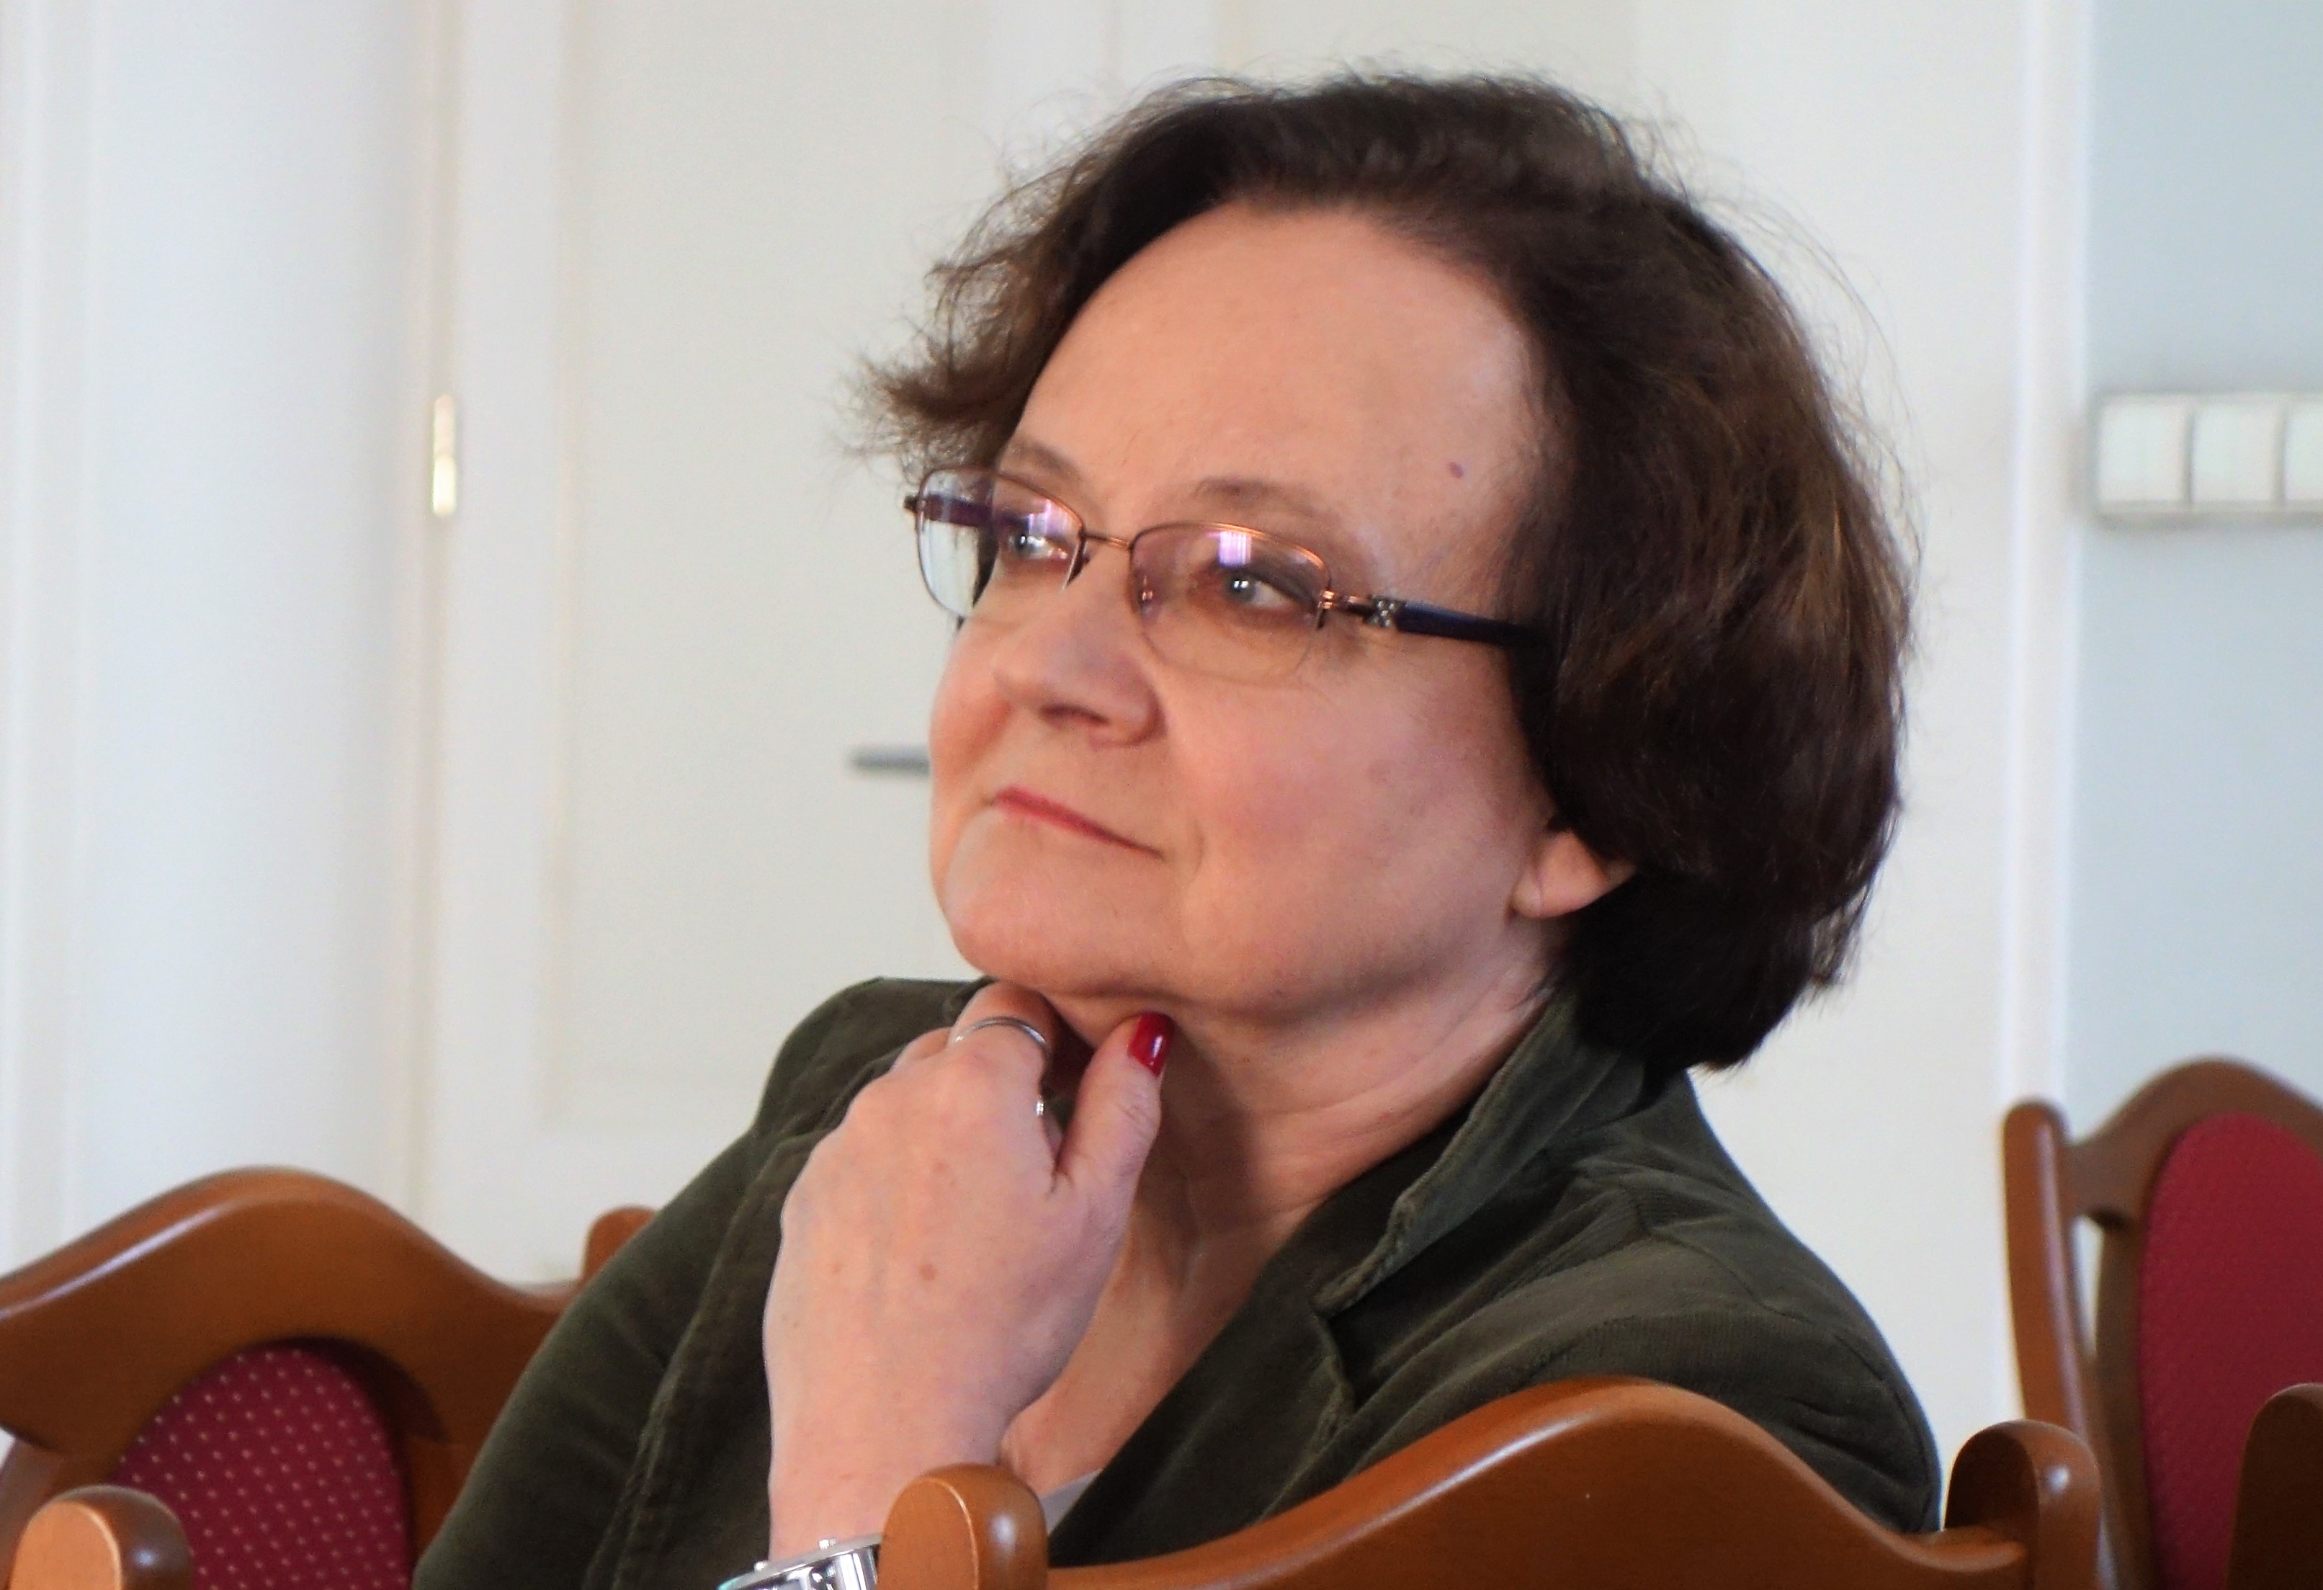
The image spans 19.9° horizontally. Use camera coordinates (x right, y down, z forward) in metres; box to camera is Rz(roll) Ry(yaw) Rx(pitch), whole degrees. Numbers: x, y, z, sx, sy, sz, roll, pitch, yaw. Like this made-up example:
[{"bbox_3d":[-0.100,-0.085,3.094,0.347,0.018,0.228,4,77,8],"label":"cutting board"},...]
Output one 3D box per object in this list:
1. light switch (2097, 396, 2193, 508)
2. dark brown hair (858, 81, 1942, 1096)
[{"bbox_3d":[0.660,-0.230,4.450,0.071,0.076,0.015,1,0,32],"label":"light switch"},{"bbox_3d":[0.058,-0.056,1.660,0.245,0.245,0.235,11,2,40],"label":"dark brown hair"}]

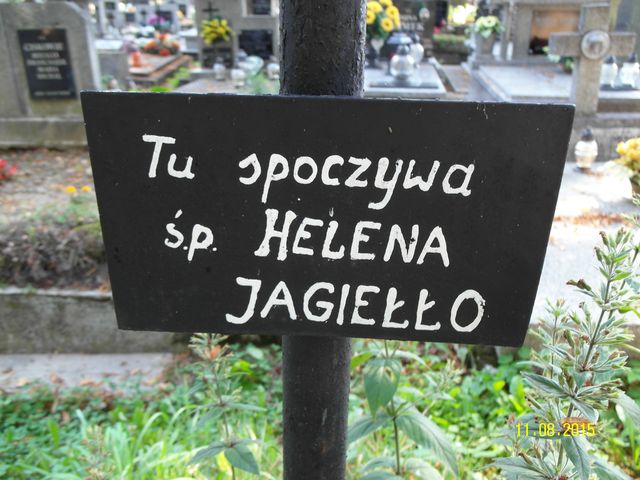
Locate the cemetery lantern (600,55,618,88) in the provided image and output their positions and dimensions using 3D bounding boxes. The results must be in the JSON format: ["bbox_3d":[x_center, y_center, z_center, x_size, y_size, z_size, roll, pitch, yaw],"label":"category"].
[{"bbox_3d":[2.334,-1.353,4.465,0.115,0.250,0.115,0,22,0],"label":"cemetery lantern"}]

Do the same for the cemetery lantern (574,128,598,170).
[{"bbox_3d":[1.653,-0.569,3.434,0.123,0.250,0.123,0,22,0],"label":"cemetery lantern"}]

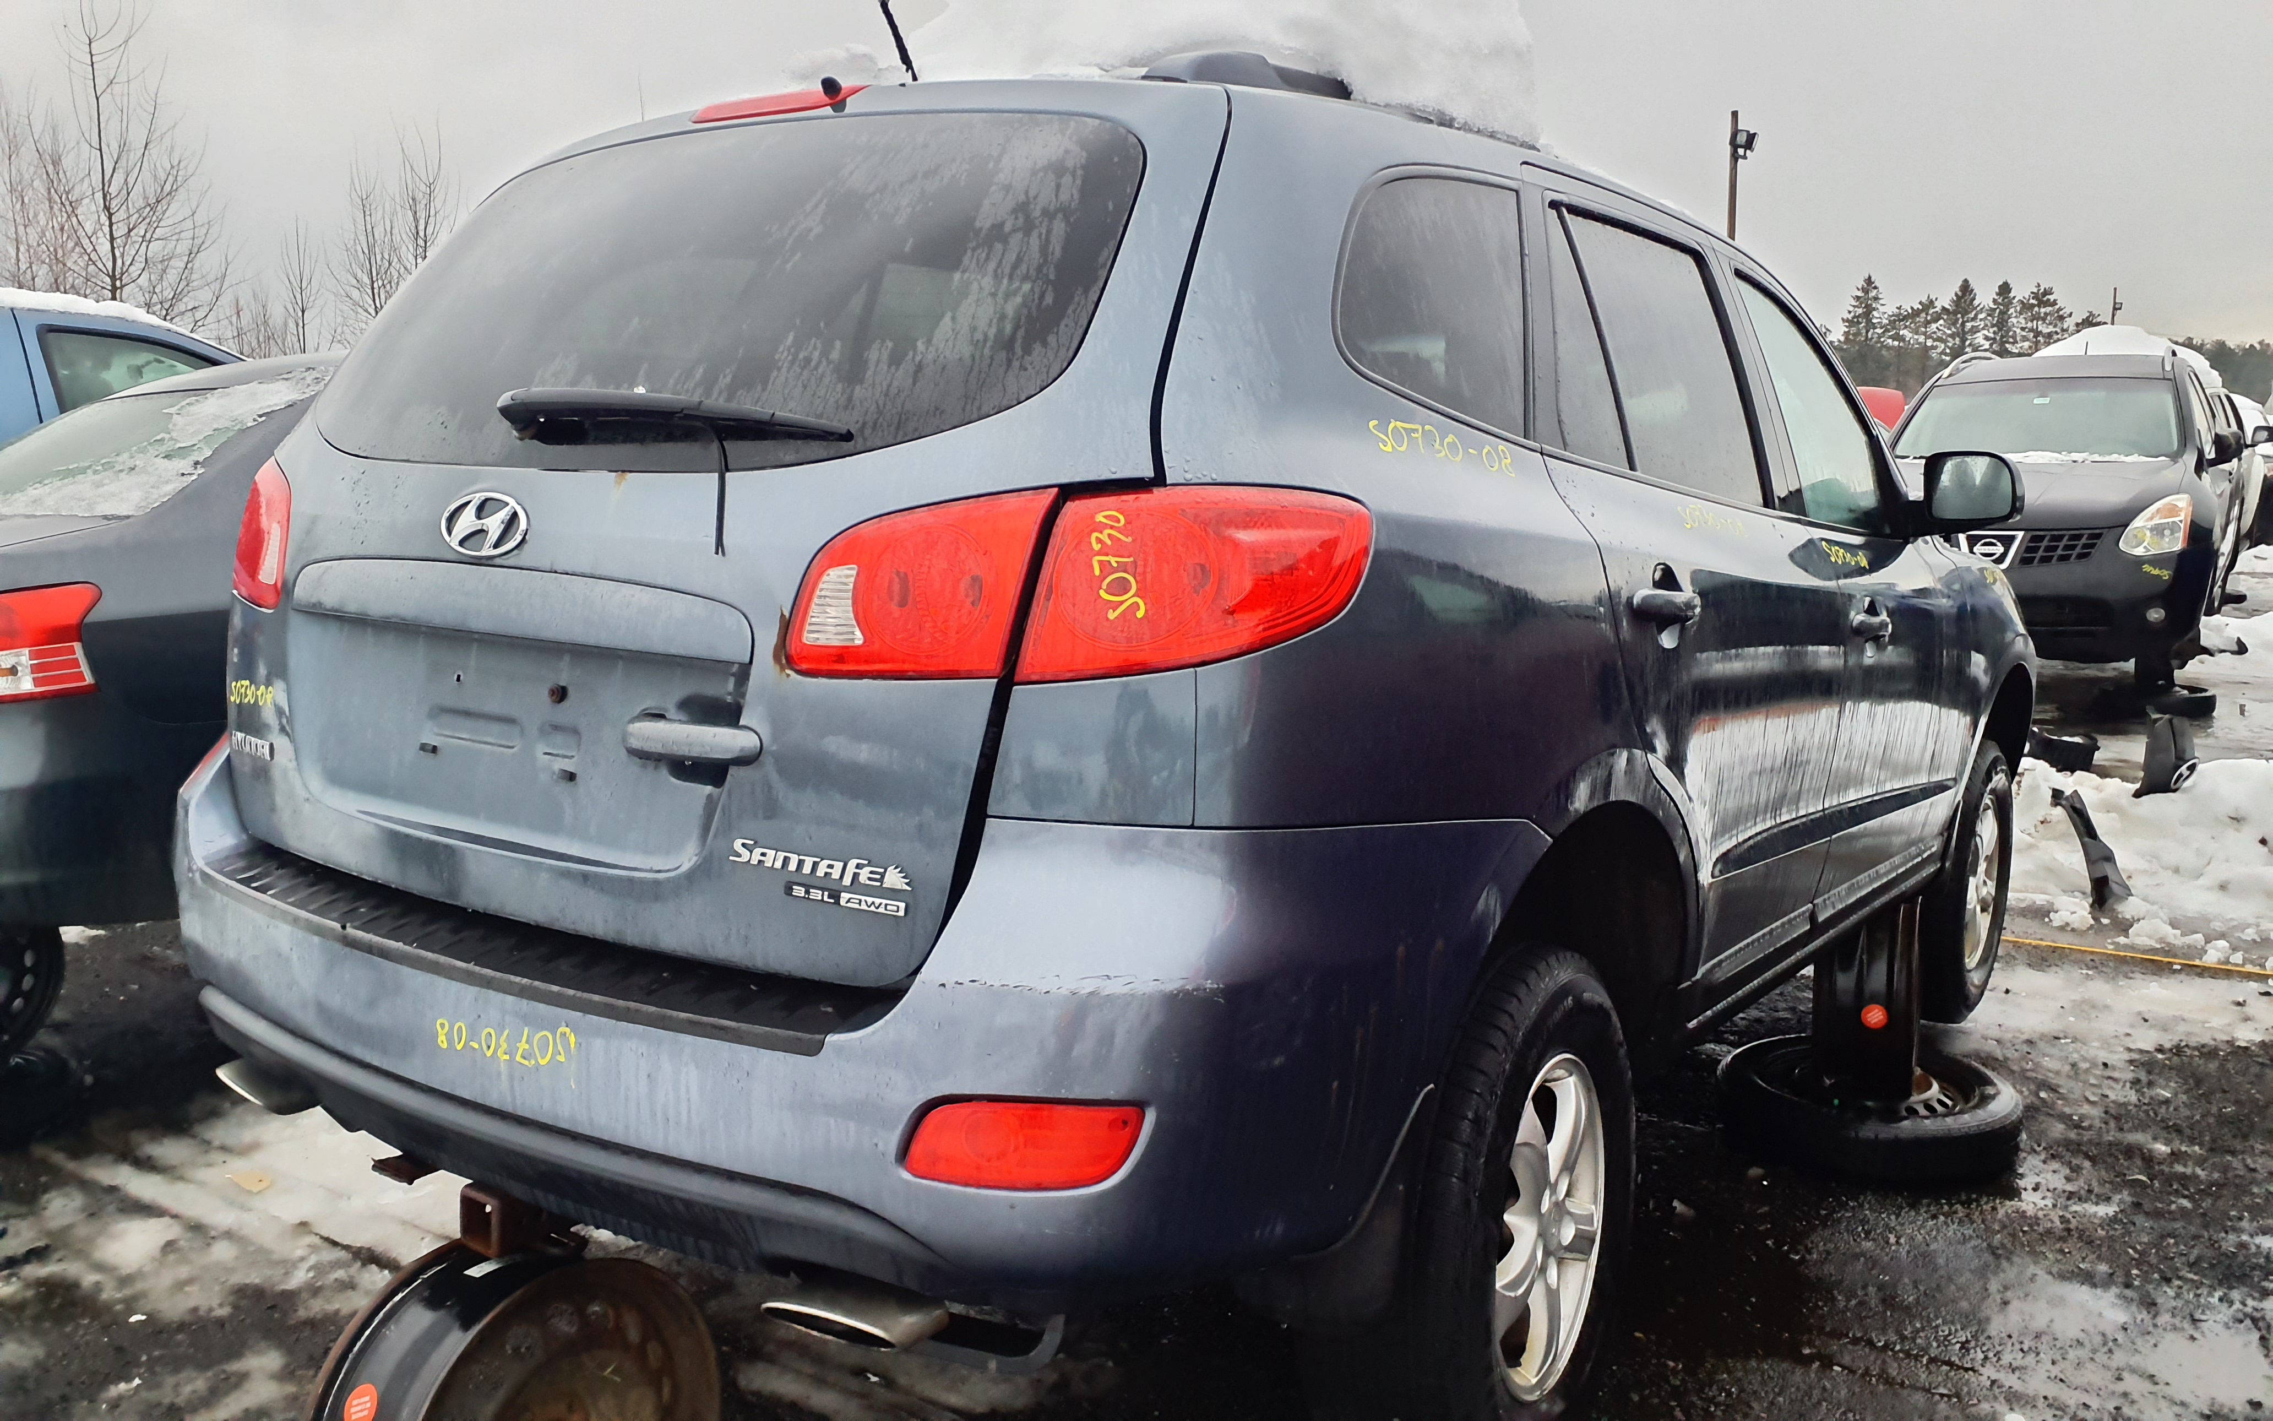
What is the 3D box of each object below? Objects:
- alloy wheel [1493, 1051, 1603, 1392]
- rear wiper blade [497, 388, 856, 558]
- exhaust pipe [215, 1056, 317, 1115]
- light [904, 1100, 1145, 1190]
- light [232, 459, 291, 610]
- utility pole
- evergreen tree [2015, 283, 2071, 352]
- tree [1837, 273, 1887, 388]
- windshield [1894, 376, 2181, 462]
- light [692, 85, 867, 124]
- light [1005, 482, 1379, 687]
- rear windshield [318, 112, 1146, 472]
[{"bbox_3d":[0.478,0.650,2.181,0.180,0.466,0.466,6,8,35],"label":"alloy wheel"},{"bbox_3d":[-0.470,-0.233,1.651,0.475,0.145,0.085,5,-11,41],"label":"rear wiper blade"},{"bbox_3d":[-1.114,0.469,2.196,0.158,0.066,0.135,7,9,43],"label":"exhaust pipe"},{"bbox_3d":[-0.096,0.406,1.573,0.215,0.074,0.055,3,7,10],"label":"light"},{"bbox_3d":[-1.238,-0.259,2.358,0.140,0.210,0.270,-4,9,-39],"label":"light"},{"bbox_3d":[12.146,-7.681,34.600,0.550,9.080,0.400,3,8,19],"label":"utility pole"},{"bbox_3d":[43.359,-14.779,80.000,2.718,11.296,2.718,1,7,0],"label":"evergreen tree"},{"bbox_3d":[43.631,-18.883,100.942,4.200,14.280,4.200,4,8,24],"label":"tree"},{"bbox_3d":[5.070,-1.642,9.400,1.420,0.500,0.650,6,9,37],"label":"windshield"},{"bbox_3d":[-0.453,-0.743,2.032,0.320,0.035,0.055,6,8,35],"label":"light"},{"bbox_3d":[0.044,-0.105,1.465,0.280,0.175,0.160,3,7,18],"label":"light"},{"bbox_3d":[-0.539,-0.467,1.952,1.280,0.560,0.100,6,-32,35],"label":"rear windshield"}]

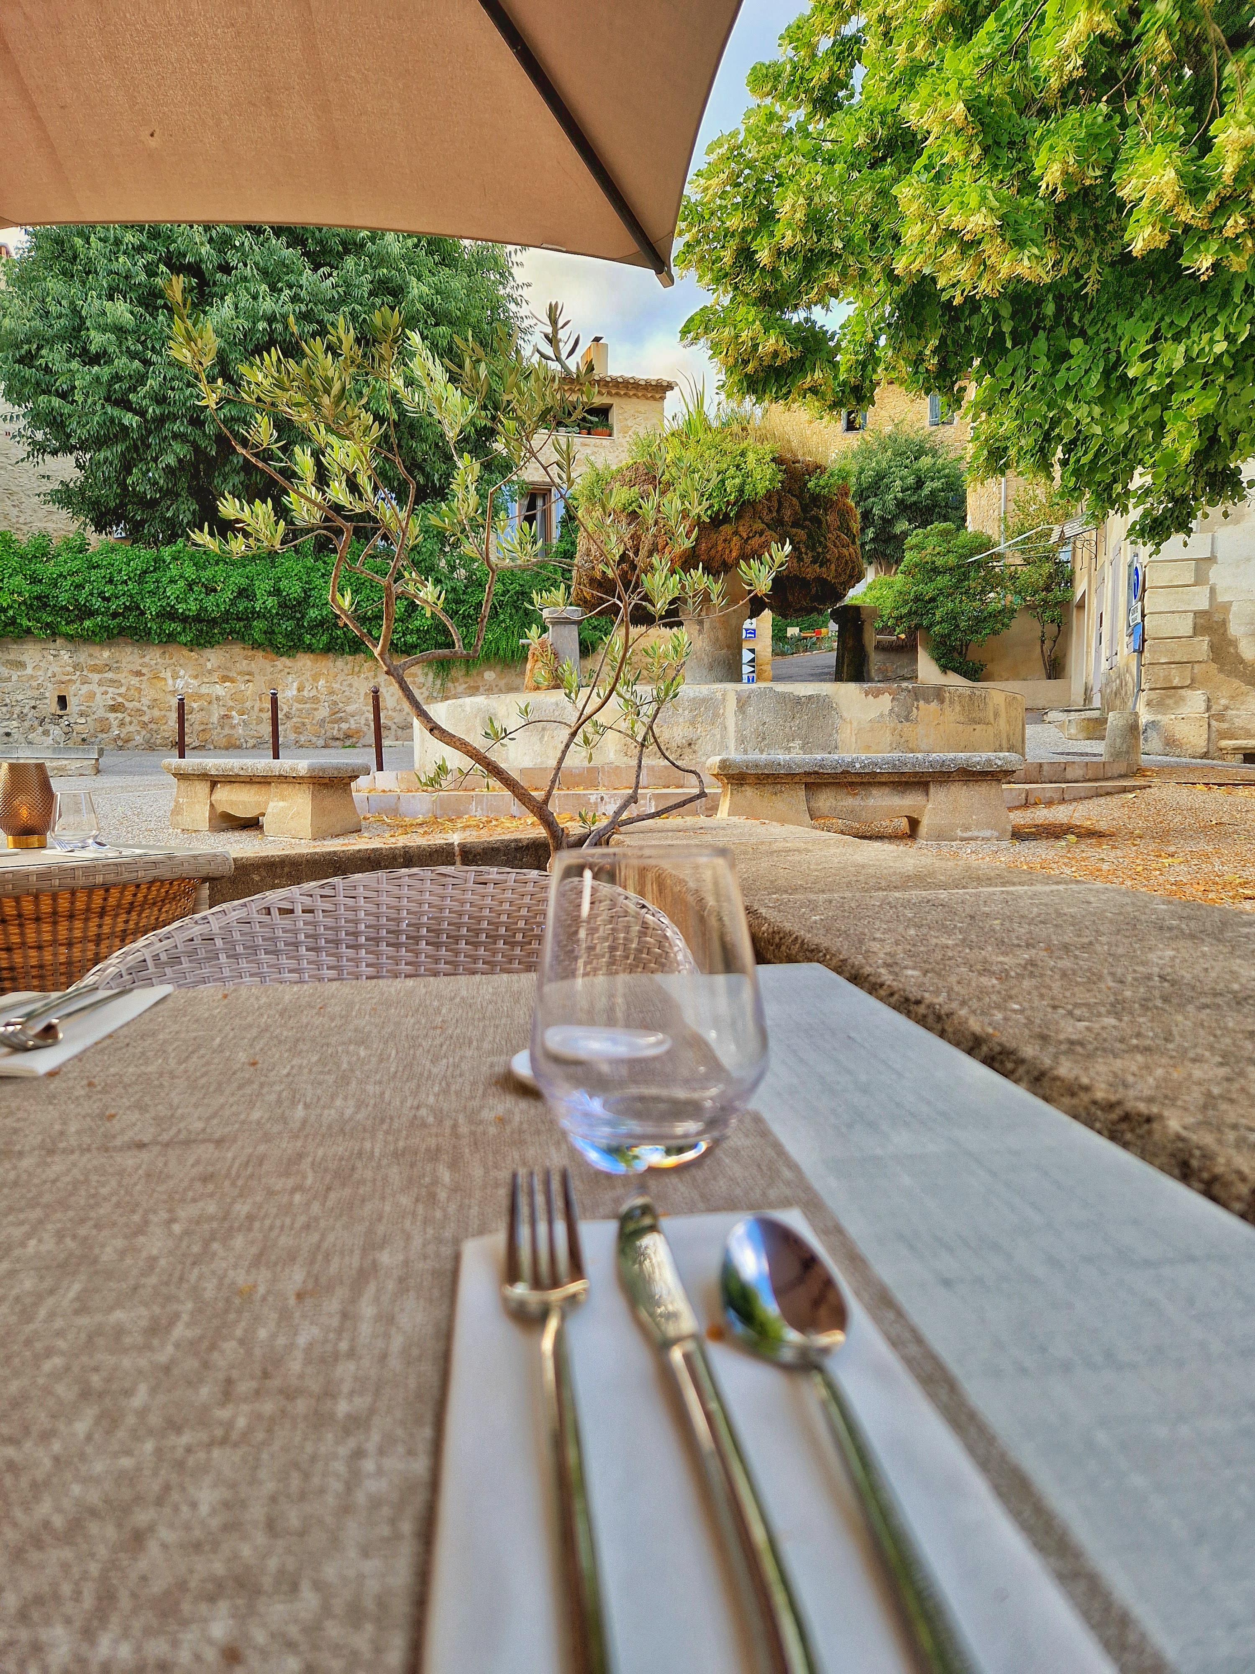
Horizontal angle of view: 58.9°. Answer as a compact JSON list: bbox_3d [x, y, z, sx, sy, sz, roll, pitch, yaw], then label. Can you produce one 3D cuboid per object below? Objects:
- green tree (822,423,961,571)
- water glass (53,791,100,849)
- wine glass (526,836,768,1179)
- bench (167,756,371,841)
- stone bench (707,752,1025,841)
[{"bbox_3d":[7.857,-9.448,33.000,4.400,5.600,4.400,0,4,0],"label":"green tree"},{"bbox_3d":[-1.125,-0.033,2.270,0.090,0.113,0.090,0,4,0],"label":"water glass"},{"bbox_3d":[0.008,0.063,0.430,0.090,0.113,0.090,0,4,0],"label":"wine glass"},{"bbox_3d":[-2.338,-0.265,7.123,1.584,0.450,0.453,3,5,38],"label":"bench"},{"bbox_3d":[1.234,-0.209,5.918,1.584,0.450,0.453,0,4,-3],"label":"stone bench"}]

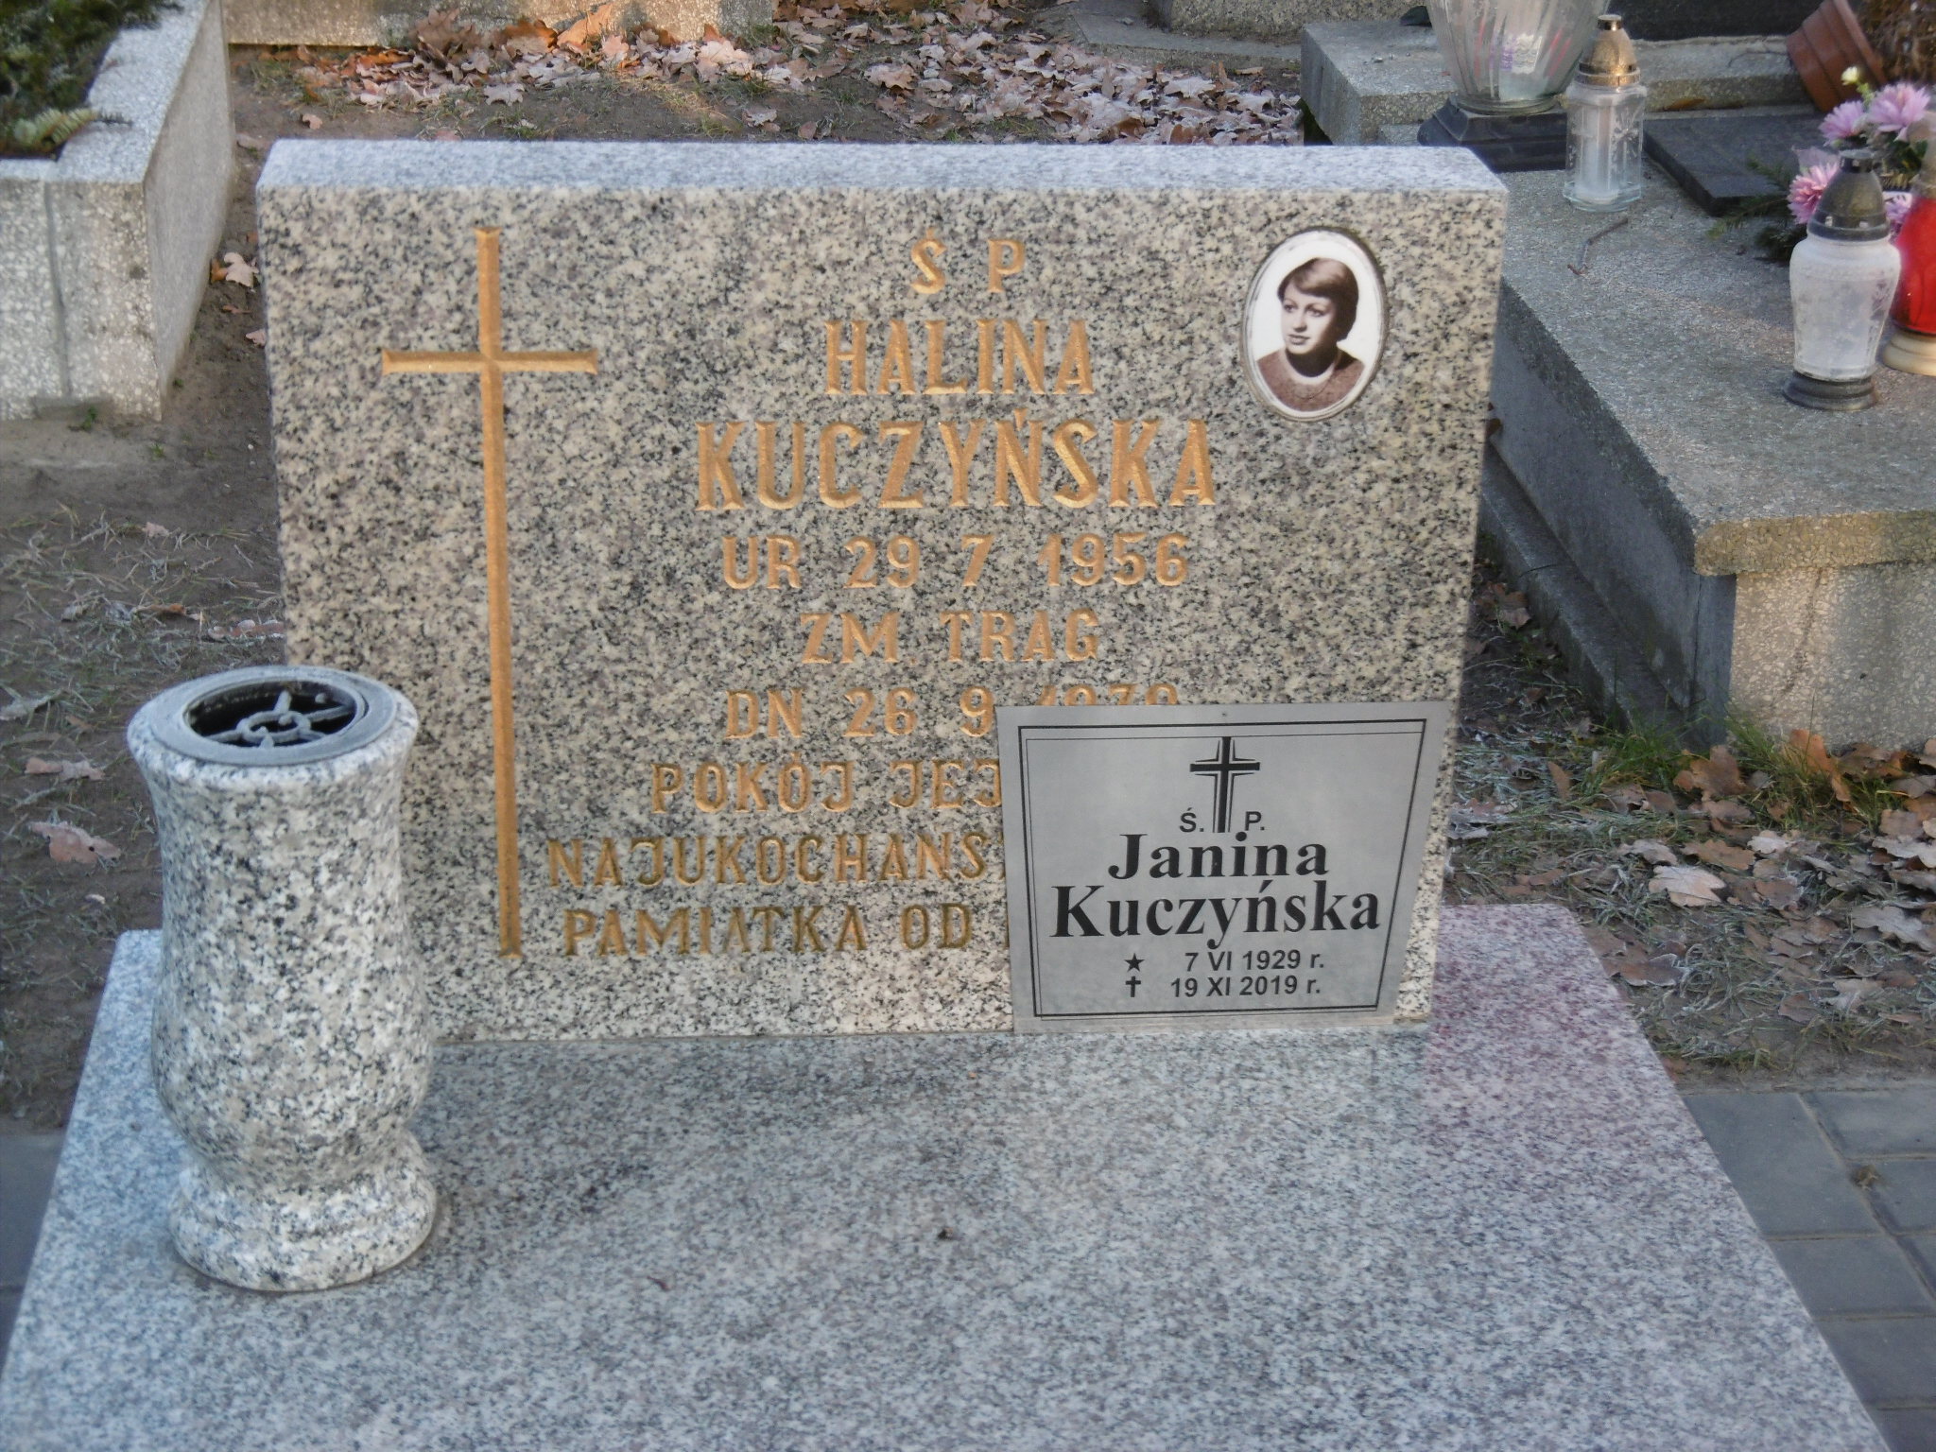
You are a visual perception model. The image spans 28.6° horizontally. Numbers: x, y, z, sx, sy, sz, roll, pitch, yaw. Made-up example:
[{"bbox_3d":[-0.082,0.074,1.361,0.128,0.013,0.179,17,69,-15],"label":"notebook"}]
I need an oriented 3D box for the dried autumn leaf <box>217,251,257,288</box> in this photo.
[{"bbox_3d":[-0.847,-0.529,4.413,0.050,0.030,0.065,-2,22,-11],"label":"dried autumn leaf"}]

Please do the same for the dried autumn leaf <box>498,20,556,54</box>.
[{"bbox_3d":[-0.647,-1.008,5.568,0.088,0.045,0.065,-1,22,-6],"label":"dried autumn leaf"}]

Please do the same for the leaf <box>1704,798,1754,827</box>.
[{"bbox_3d":[0.603,0.067,3.014,0.040,0.015,0.033,3,22,2],"label":"leaf"}]

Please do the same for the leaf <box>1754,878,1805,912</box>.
[{"bbox_3d":[0.625,0.130,2.931,0.037,0.013,0.036,-1,22,-5],"label":"leaf"}]

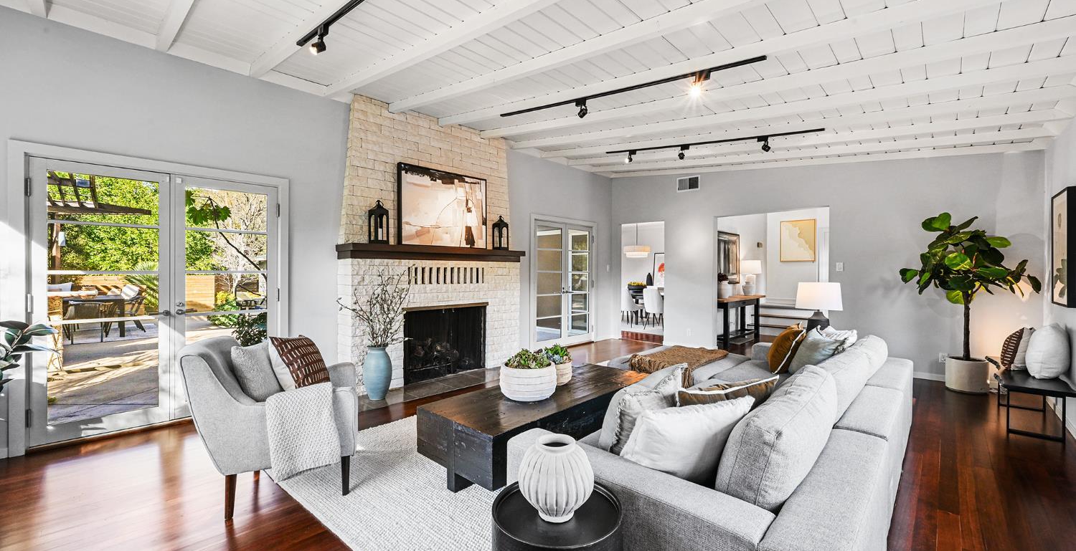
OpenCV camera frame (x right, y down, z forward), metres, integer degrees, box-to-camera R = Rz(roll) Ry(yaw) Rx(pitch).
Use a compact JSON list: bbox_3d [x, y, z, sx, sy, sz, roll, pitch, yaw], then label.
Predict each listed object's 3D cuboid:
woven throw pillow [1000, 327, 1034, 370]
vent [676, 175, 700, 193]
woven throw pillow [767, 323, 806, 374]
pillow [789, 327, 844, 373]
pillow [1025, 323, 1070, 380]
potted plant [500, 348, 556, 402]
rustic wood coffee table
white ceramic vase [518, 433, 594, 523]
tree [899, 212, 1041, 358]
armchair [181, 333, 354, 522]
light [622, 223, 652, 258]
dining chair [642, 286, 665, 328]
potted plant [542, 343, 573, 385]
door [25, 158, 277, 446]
[{"bbox_3d":[4.322,0.635,3.739,0.430,0.420,0.160,0,12,-34],"label":"woven throw pillow"},{"bbox_3d":[2.417,-1.473,6.726,0.385,0.228,0.030,0,0,43],"label":"vent"},{"bbox_3d":[2.017,0.583,3.389,0.170,0.460,0.470,34,16,25],"label":"woven throw pillow"},{"bbox_3d":[2.135,0.598,3.333,0.160,0.470,0.470,44,12,12],"label":"pillow"},{"bbox_3d":[4.324,0.632,3.550,0.200,0.470,0.480,15,11,43],"label":"pillow"},{"bbox_3d":[-0.067,0.664,2.861,0.385,0.315,0.385,0,0,0],"label":"potted plant"},{"bbox_3d":[0.102,1.010,2.992,0.700,0.395,1.750,0,0,43],"label":"rustic wood coffee table"},{"bbox_3d":[0.053,0.598,1.231,0.220,0.218,0.220,0,0,0],"label":"white ceramic vase"},{"bbox_3d":[4.392,0.121,4.300,1.020,1.560,0.780,0,0,43],"label":"tree"},{"bbox_3d":[-1.507,0.802,2.499,0.785,0.857,0.730,0,0,-22],"label":"armchair"},{"bbox_3d":[2.258,-0.826,9.498,0.600,0.880,0.600,0,0,0],"label":"light"},{"bbox_3d":[2.680,0.774,9.331,0.530,0.890,0.580,0,0,41],"label":"dining chair"},{"bbox_3d":[0.139,0.668,3.201,0.262,0.305,0.262,0,0,0],"label":"potted plant"},{"bbox_3d":[-3.031,0.181,3.469,0.070,2.040,1.530,0,0,44],"label":"door"}]

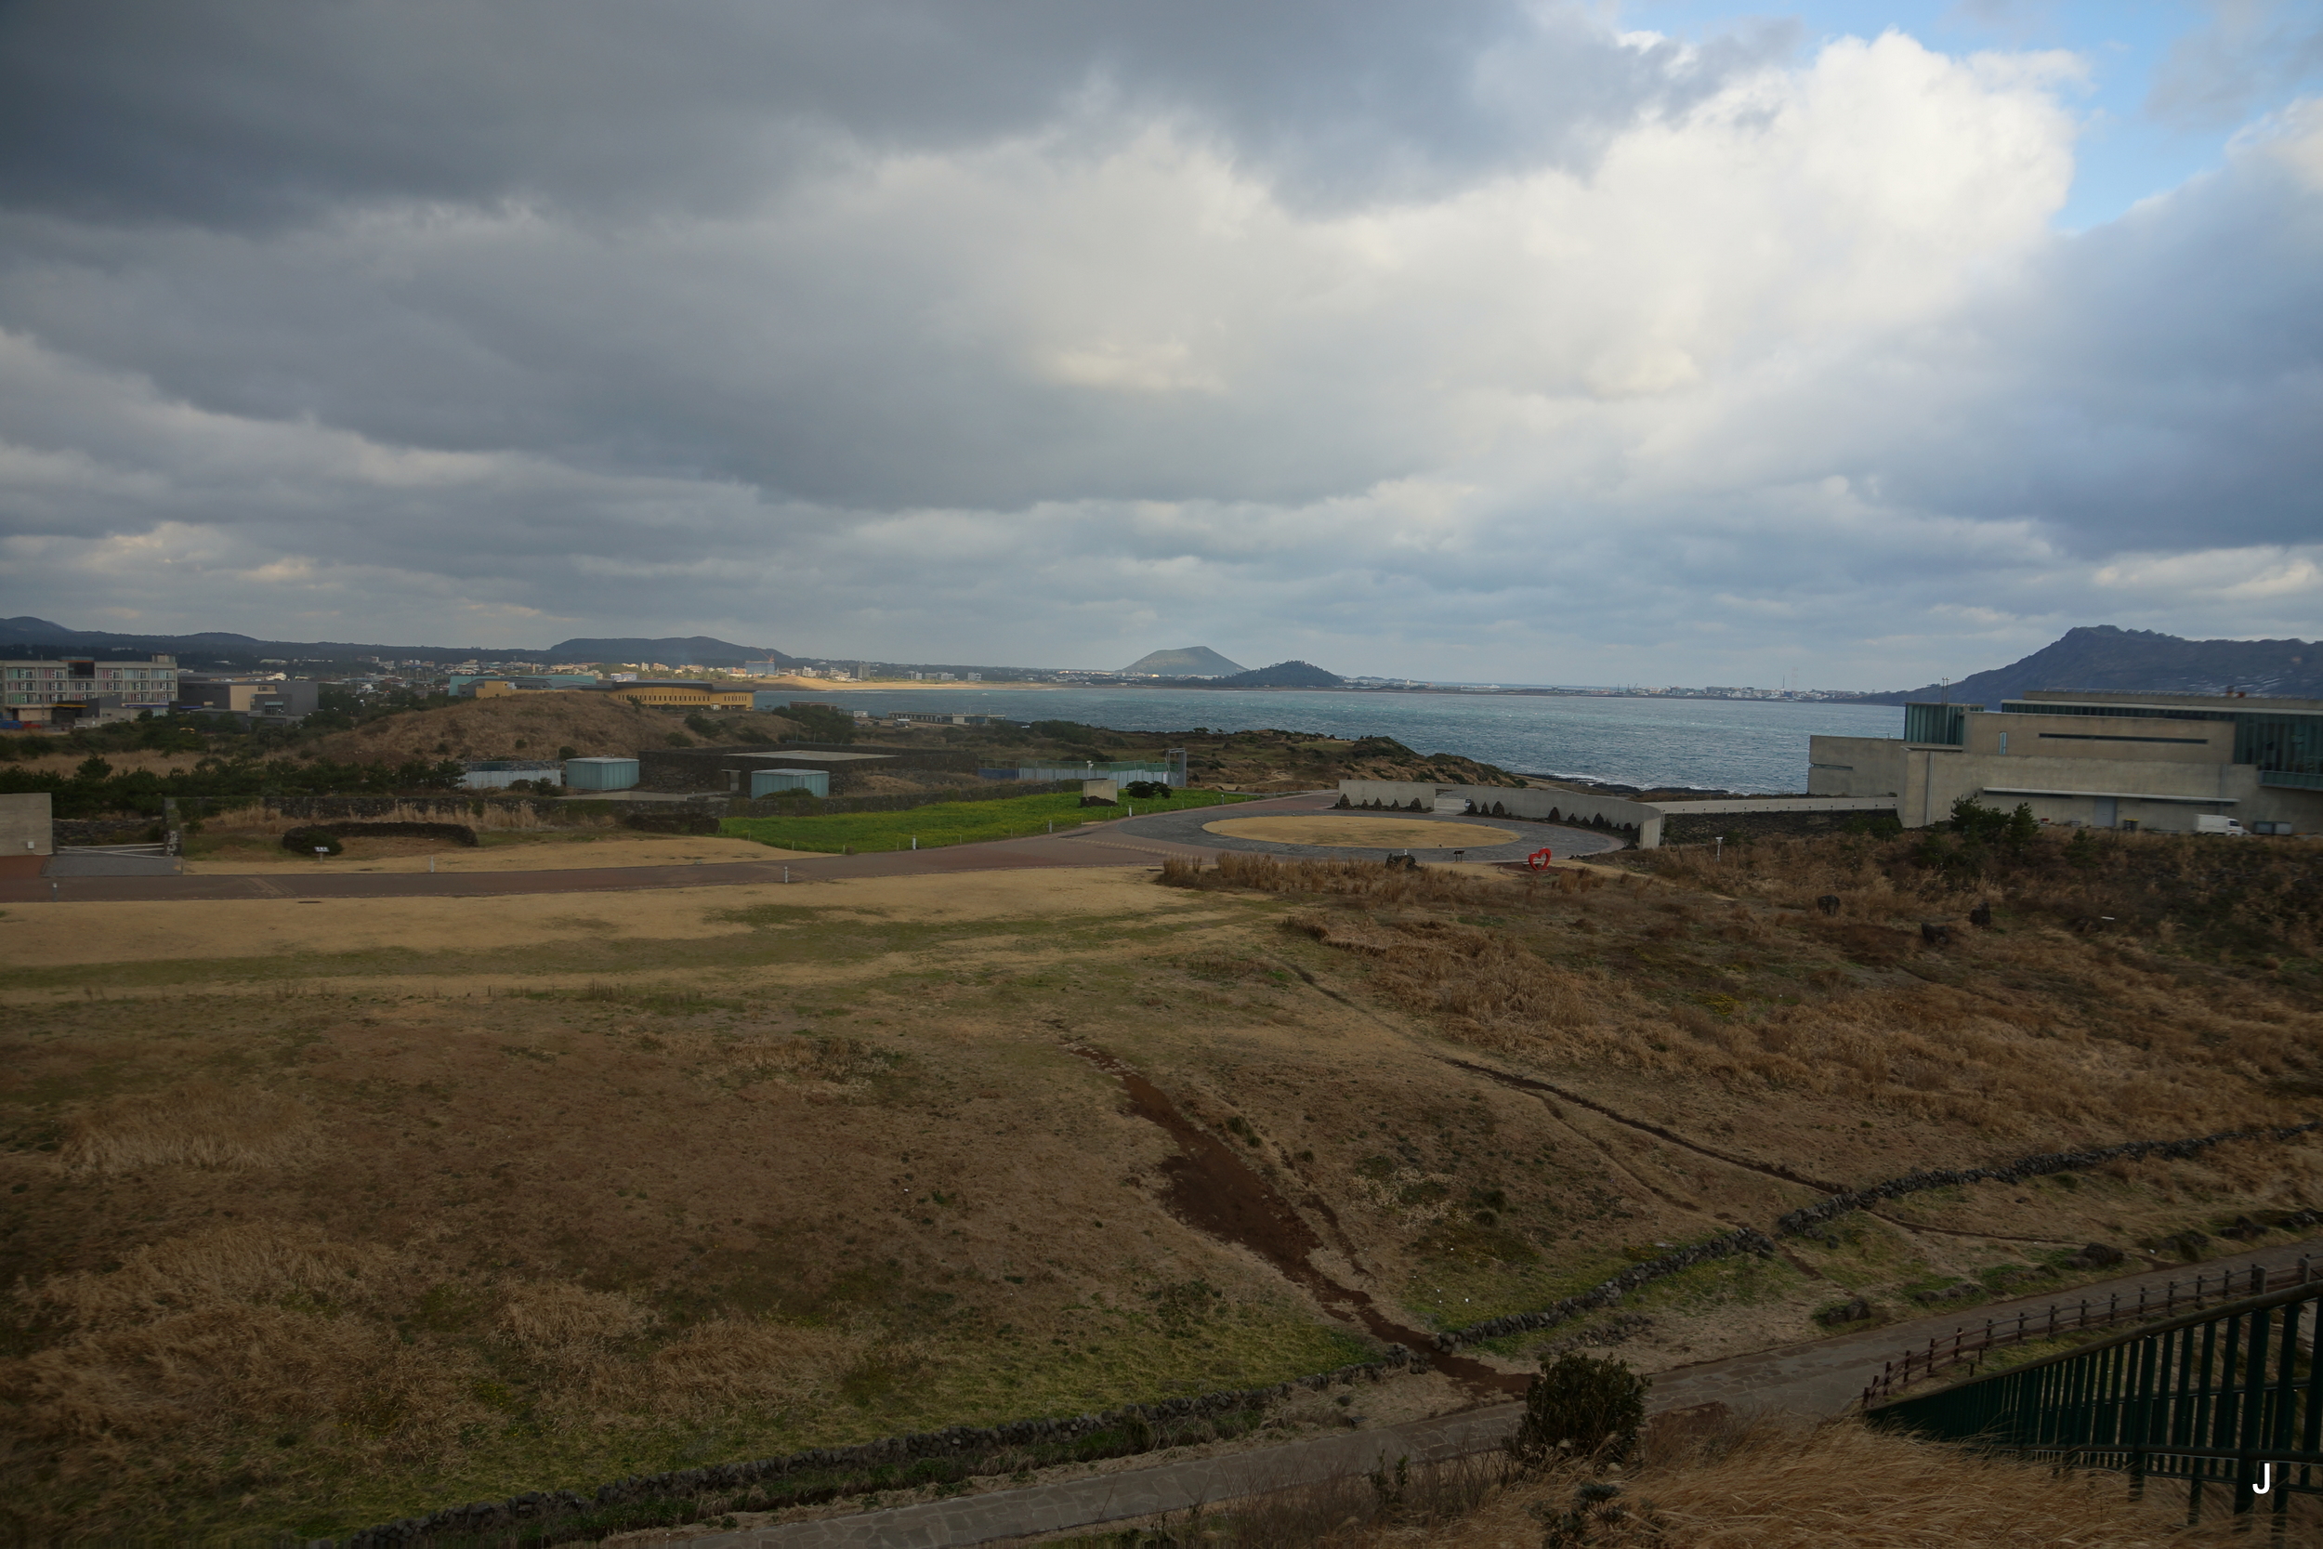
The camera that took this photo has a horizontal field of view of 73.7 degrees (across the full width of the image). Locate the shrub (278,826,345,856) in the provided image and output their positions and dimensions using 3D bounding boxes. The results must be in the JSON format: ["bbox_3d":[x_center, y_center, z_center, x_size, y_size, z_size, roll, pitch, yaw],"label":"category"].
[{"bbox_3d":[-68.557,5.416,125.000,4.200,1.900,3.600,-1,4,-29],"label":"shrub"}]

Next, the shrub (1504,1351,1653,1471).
[{"bbox_3d":[4.653,7.142,17.300,1.500,1.300,1.400,2,4,15],"label":"shrub"}]

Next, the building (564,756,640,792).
[{"bbox_3d":[-72.700,0.000,201.900,6.300,3.600,6.300,3,4,26],"label":"building"}]

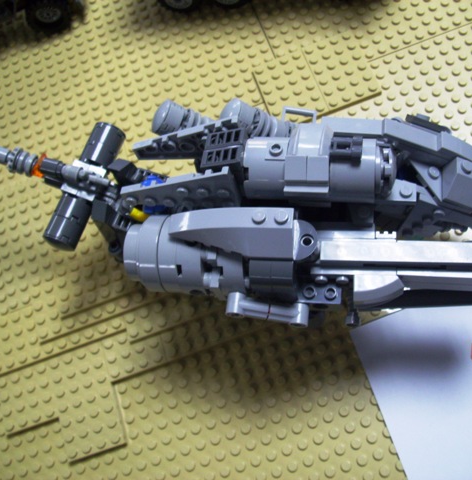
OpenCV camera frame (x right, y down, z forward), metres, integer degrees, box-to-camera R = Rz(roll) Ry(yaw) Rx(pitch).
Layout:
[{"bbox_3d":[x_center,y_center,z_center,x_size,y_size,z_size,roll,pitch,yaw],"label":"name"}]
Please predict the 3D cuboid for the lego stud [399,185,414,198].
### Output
[{"bbox_3d":[0.066,-0.019,0.231,0.005,0.002,0.005,1,71,13],"label":"lego stud"}]

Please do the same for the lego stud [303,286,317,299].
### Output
[{"bbox_3d":[0.028,0.020,0.223,0.005,0.002,0.005,1,71,13],"label":"lego stud"}]

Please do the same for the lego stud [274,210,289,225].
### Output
[{"bbox_3d":[0.016,-0.008,0.207,0.005,0.002,0.005,1,71,13],"label":"lego stud"}]

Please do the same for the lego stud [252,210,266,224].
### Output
[{"bbox_3d":[0.008,-0.008,0.209,0.005,0.002,0.005,1,71,13],"label":"lego stud"}]

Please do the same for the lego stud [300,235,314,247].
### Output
[{"bbox_3d":[0.026,0.000,0.215,0.005,0.002,0.005,1,71,13],"label":"lego stud"}]

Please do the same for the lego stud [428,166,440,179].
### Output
[{"bbox_3d":[0.079,-0.027,0.234,0.005,0.002,0.005,15,65,-14],"label":"lego stud"}]

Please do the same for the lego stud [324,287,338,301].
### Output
[{"bbox_3d":[0.035,0.020,0.221,0.005,0.002,0.005,1,71,13],"label":"lego stud"}]

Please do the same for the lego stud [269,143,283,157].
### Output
[{"bbox_3d":[0.015,-0.033,0.218,0.005,0.002,0.005,1,66,13],"label":"lego stud"}]

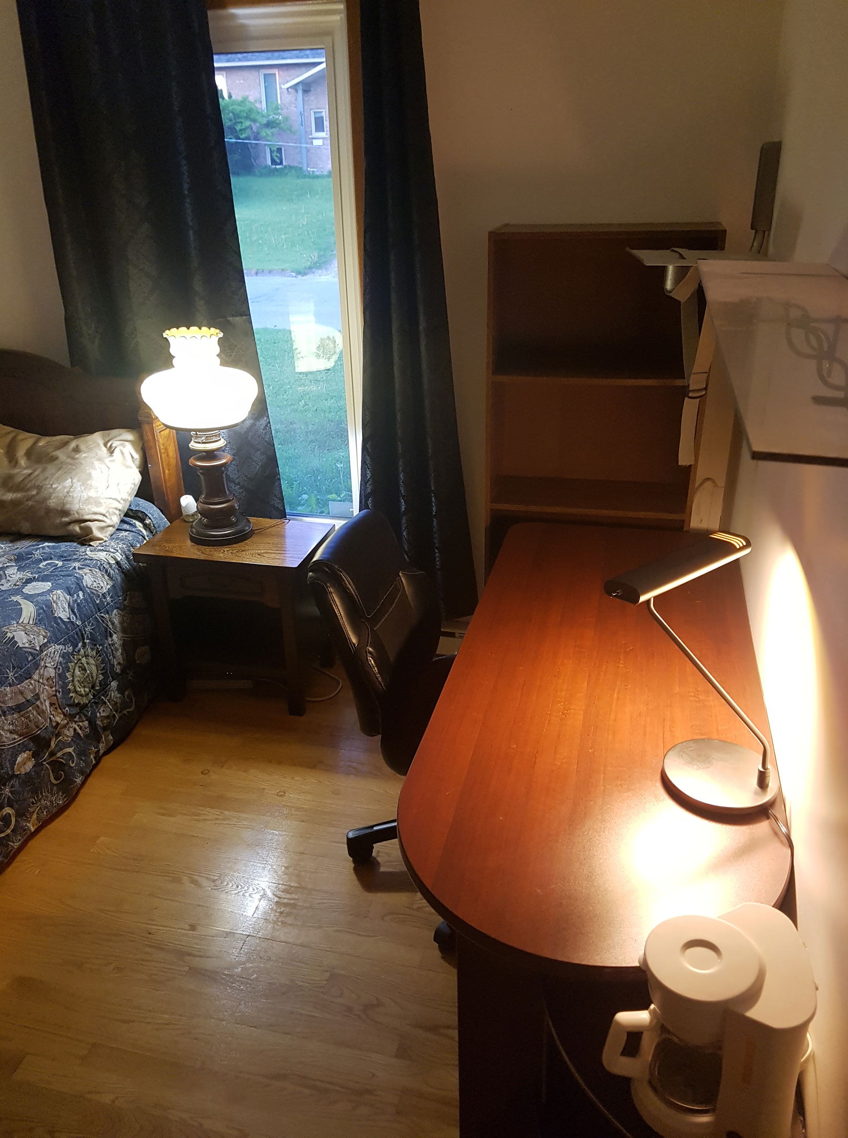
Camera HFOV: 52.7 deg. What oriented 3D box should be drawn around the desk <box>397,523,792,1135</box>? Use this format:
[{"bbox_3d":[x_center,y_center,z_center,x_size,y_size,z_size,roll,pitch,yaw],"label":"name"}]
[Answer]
[{"bbox_3d":[0.377,0.528,1.909,0.606,0.740,1.462,5,27,14],"label":"desk"}]

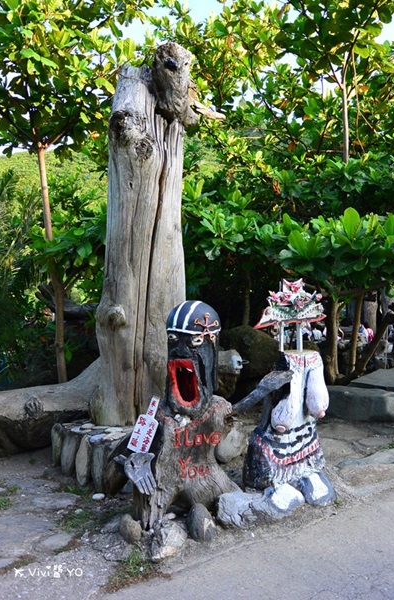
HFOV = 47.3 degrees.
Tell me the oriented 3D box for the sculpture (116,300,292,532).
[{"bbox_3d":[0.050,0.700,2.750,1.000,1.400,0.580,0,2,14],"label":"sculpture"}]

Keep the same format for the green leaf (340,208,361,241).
[{"bbox_3d":[1.364,-0.680,4.000,0.180,0.290,0.080,0,2,12],"label":"green leaf"}]

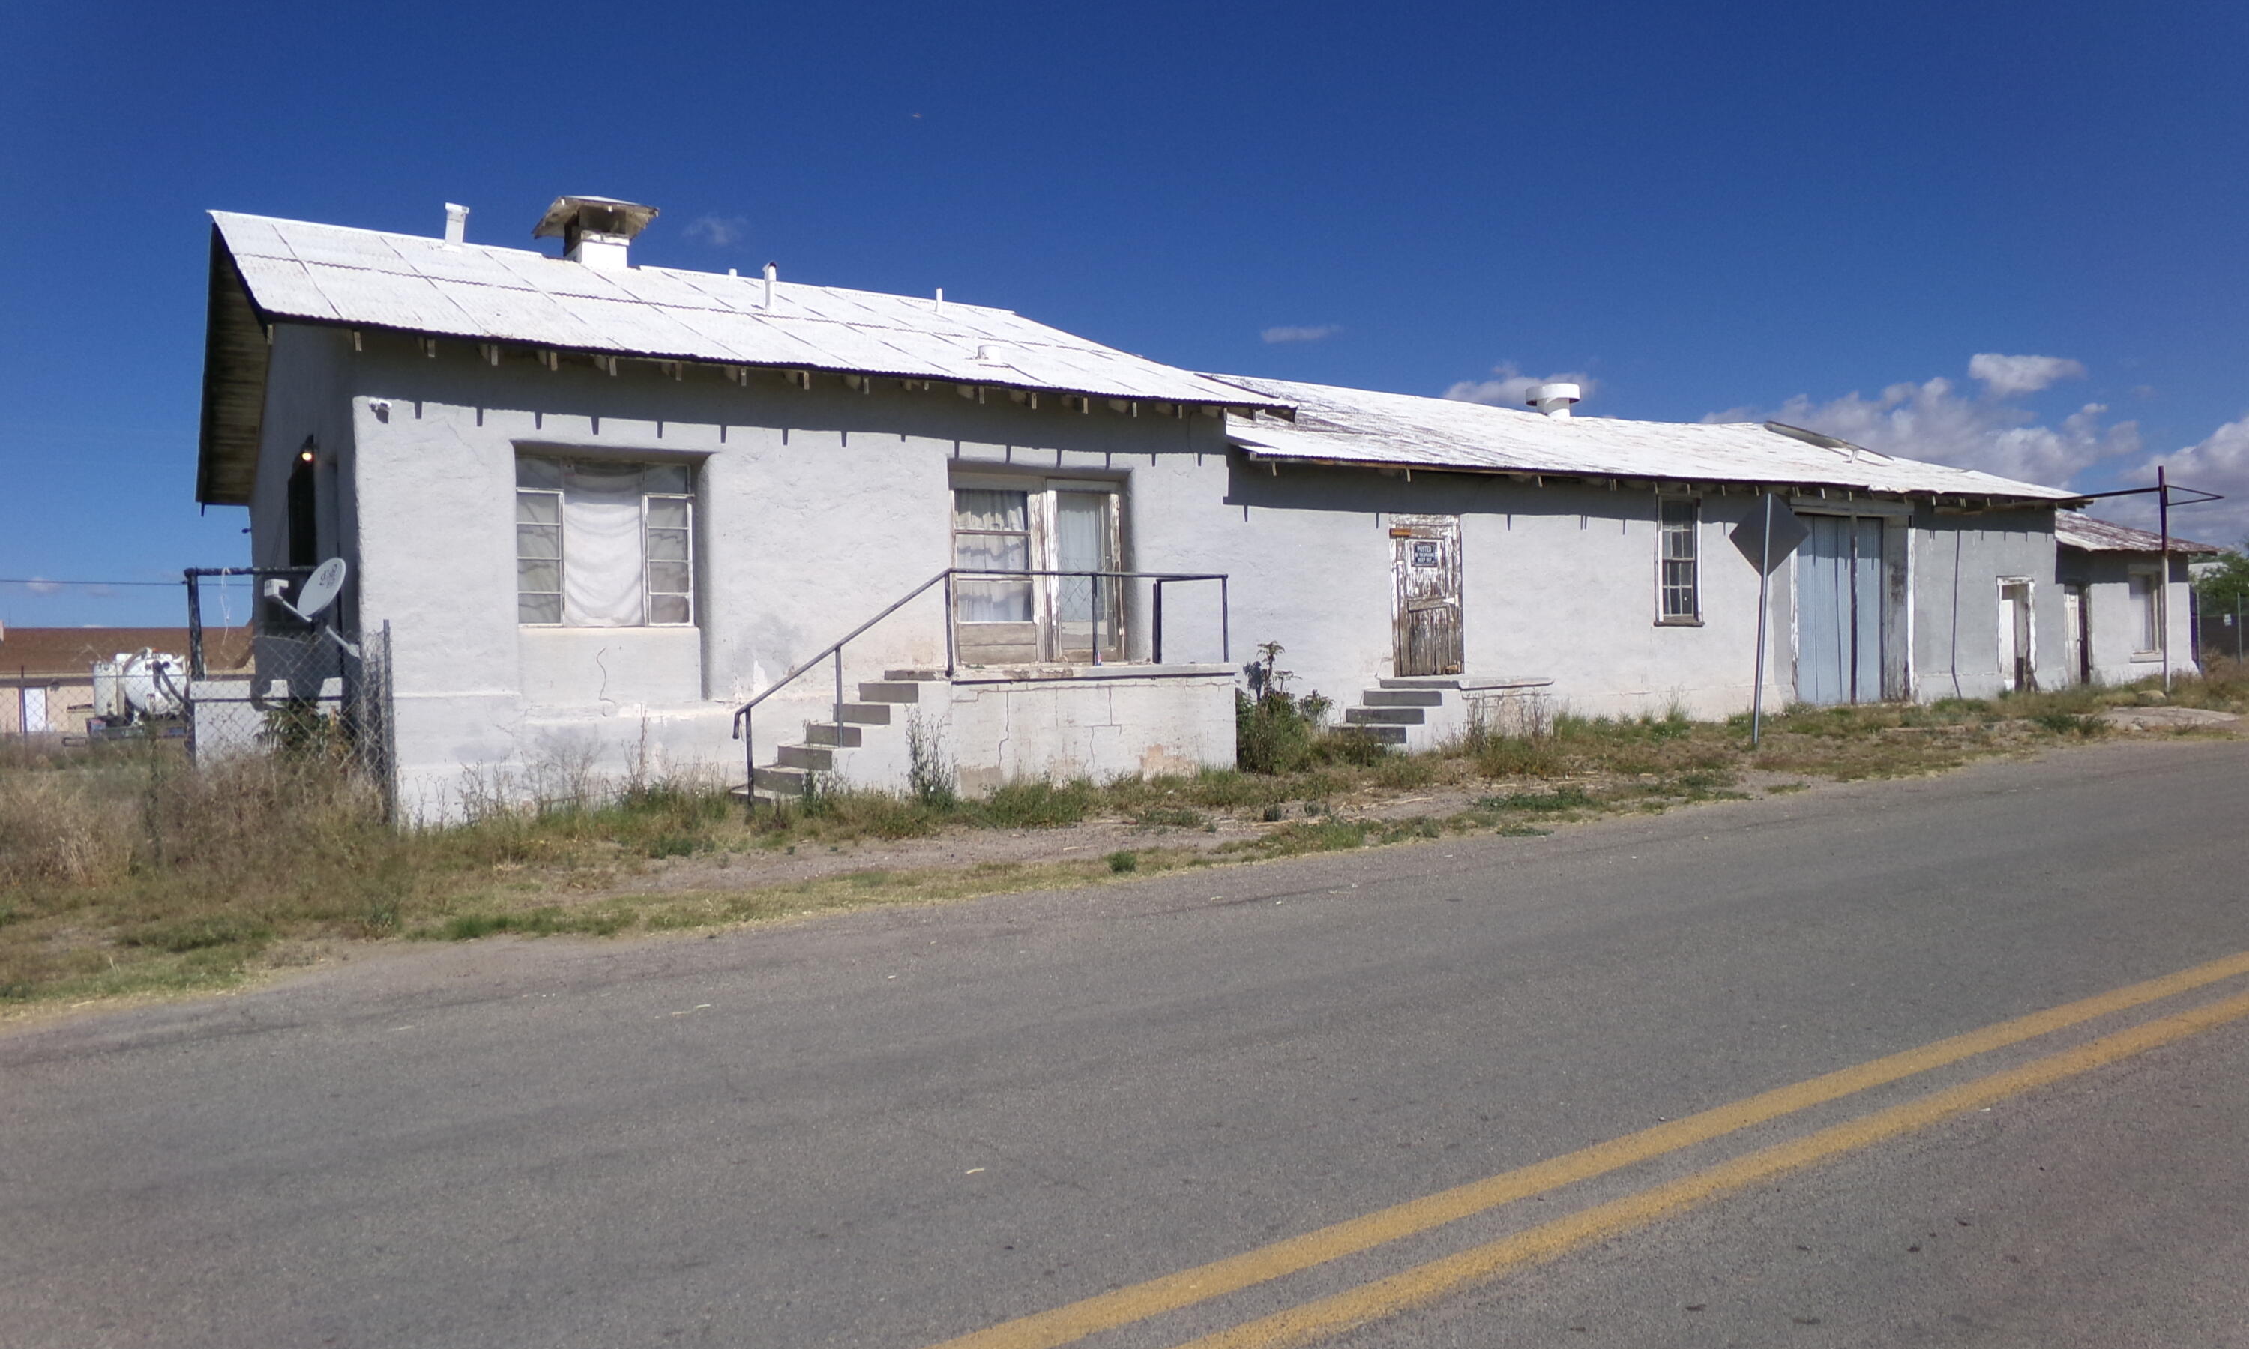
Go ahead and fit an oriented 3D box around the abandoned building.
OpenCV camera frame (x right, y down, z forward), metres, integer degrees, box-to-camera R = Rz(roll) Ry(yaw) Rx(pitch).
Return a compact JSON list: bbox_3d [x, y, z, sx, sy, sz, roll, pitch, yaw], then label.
[{"bbox_3d":[4.345,-2.794,28.028,35.663,7.488,13.494,-2,1,-33],"label":"abandoned building"}]

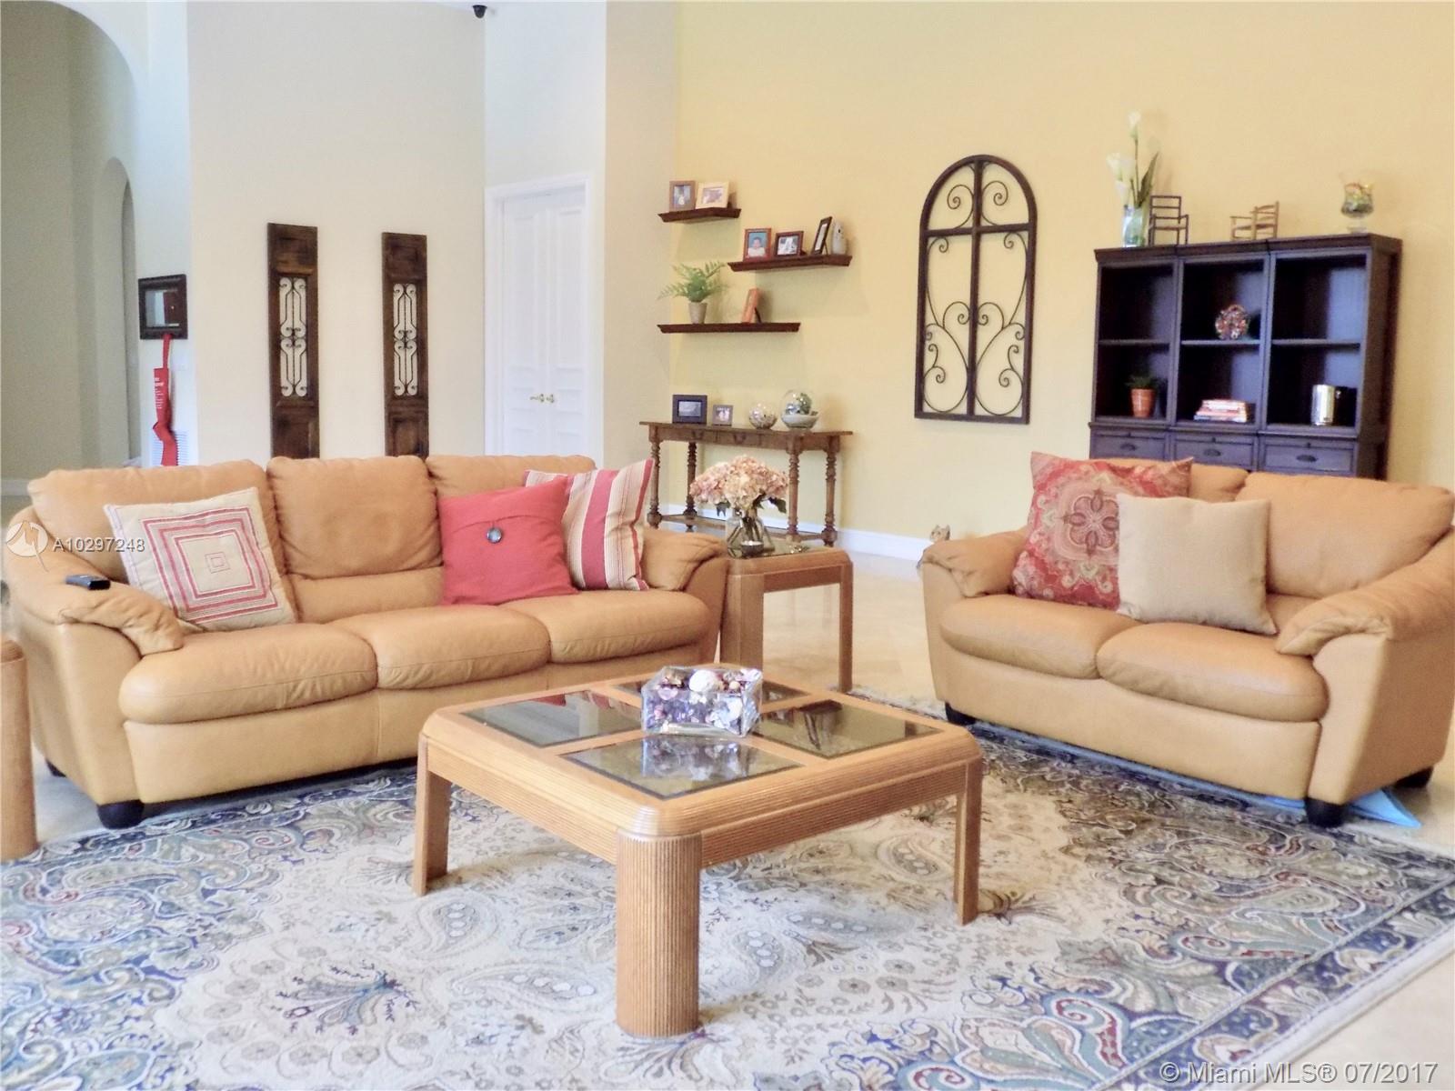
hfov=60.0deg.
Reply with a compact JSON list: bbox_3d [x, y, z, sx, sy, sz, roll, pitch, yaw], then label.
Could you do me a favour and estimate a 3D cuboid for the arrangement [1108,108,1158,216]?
[{"bbox_3d":[2.156,-2.035,6.708,0.190,0.550,0.225,-6,10,-43],"label":"arrangement"}]

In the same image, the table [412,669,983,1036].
[{"bbox_3d":[-0.074,0.568,2.710,0.894,0.403,0.894,-5,10,-40],"label":"table"}]

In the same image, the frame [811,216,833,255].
[{"bbox_3d":[0.635,-2.085,8.487,0.090,0.256,0.170,-2,8,-20],"label":"frame"}]

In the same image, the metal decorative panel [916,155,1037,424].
[{"bbox_3d":[1.512,-1.563,7.718,0.035,1.604,0.866,-6,10,-43],"label":"metal decorative panel"}]

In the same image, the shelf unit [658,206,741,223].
[{"bbox_3d":[-0.204,-2.405,9.207,0.255,0.060,0.615,-8,12,-44],"label":"shelf unit"}]

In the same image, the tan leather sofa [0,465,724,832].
[{"bbox_3d":[-1.149,0.202,4.341,2.200,0.920,0.910,-6,11,-35],"label":"tan leather sofa"}]

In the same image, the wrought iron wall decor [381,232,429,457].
[{"bbox_3d":[-2.503,-1.490,9.915,0.375,1.870,0.045,-8,12,-44],"label":"wrought iron wall decor"}]

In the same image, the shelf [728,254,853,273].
[{"bbox_3d":[0.416,-1.921,8.630,0.255,0.060,0.920,-8,12,-44],"label":"shelf"}]

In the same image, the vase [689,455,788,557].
[{"bbox_3d":[0.042,-0.149,4.479,0.341,0.337,0.300,1,7,0],"label":"vase"}]

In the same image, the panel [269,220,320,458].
[{"bbox_3d":[-3.175,-1.430,9.270,0.370,1.803,0.045,-6,10,-43],"label":"panel"}]

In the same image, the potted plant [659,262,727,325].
[{"bbox_3d":[-0.250,-1.879,9.389,0.370,0.455,0.430,-6,10,-43],"label":"potted plant"}]

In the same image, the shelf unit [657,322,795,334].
[{"bbox_3d":[-0.007,-1.571,9.123,0.250,0.060,1.205,-8,12,-44],"label":"shelf unit"}]

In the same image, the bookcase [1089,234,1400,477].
[{"bbox_3d":[2.564,-0.575,6.478,0.400,1.889,1.390,-8,12,-44],"label":"bookcase"}]

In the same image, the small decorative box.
[{"bbox_3d":[-0.051,0.327,2.647,0.210,0.091,0.199,3,8,10],"label":"small decorative box"}]

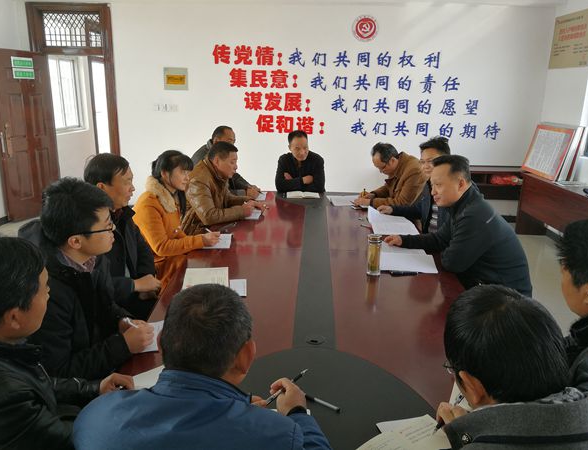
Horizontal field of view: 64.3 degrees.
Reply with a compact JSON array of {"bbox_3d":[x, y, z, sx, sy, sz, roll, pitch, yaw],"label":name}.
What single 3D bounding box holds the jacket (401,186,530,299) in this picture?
[{"bbox_3d":[0.866,0.126,2.465,0.560,0.640,0.510,2,16,2],"label":"jacket"}]

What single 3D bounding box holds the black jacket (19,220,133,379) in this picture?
[{"bbox_3d":[-0.796,0.344,1.706,0.470,0.630,0.480,1,16,0],"label":"black jacket"}]

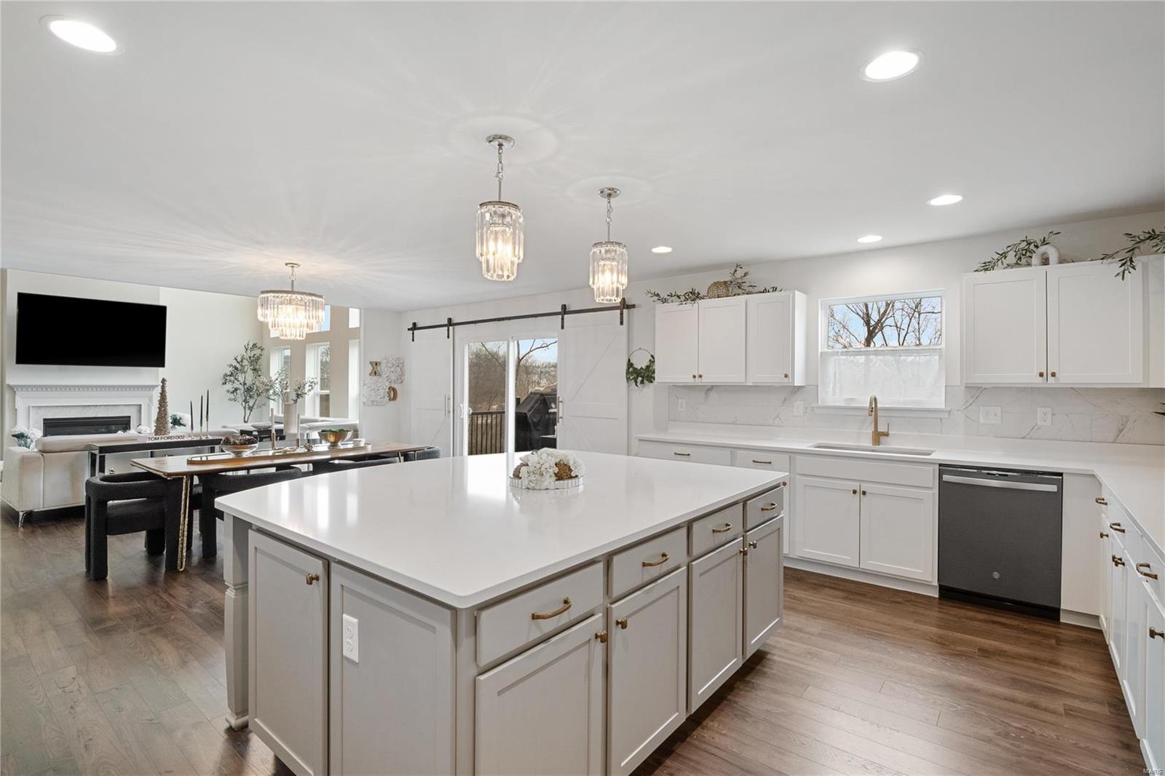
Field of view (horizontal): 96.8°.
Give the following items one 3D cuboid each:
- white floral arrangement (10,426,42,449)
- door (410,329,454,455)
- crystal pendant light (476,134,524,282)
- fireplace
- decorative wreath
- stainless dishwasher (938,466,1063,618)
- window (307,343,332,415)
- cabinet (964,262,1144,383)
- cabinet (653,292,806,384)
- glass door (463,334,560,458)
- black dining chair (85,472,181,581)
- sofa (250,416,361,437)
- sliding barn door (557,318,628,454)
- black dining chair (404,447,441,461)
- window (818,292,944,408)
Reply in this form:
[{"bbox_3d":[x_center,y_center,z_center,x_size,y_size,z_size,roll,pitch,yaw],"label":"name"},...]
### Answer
[{"bbox_3d":[-6.705,0.641,6.230,0.280,0.370,0.280,0,0,37],"label":"white floral arrangement"},{"bbox_3d":[-2.202,0.249,7.511,1.000,2.200,0.050,0,0,37],"label":"door"},{"bbox_3d":[-0.359,-0.785,2.260,0.207,0.616,0.207,0,0,0],"label":"crystal pendant light"},{"bbox_3d":[-7.101,0.734,7.449,0.250,0.620,0.930,0,0,37],"label":"fireplace"},{"bbox_3d":[0.609,-0.211,5.398,0.353,0.399,0.081,1,1,36],"label":"decorative wreath"},{"bbox_3d":[2.752,0.940,3.448,0.600,0.870,0.610,0,0,37],"label":"stainless dishwasher"},{"bbox_3d":[-4.814,0.003,9.502,0.899,1.626,0.141,1,1,36],"label":"window"},{"bbox_3d":[3.074,-0.389,3.436,0.884,0.778,0.338,1,1,36],"label":"cabinet"},{"bbox_3d":[1.315,-0.412,4.727,1.275,0.760,0.330,0,0,37],"label":"cabinet"},{"bbox_3d":[-0.985,0.378,6.668,1.720,1.990,0.090,0,0,37],"label":"glass door"},{"bbox_3d":[-3.442,1.017,3.950,0.630,0.700,0.570,0,0,37],"label":"black dining chair"},{"bbox_3d":[-4.911,0.921,8.851,2.727,0.808,0.959,1,1,36],"label":"sofa"},{"bbox_3d":[0.098,0.251,5.738,0.944,2.172,0.051,1,1,36],"label":"sliding barn door"},{"bbox_3d":[-1.946,1.017,5.866,0.630,0.700,0.570,0,0,37],"label":"black dining chair"},{"bbox_3d":[2.391,-0.299,4.183,0.894,0.897,0.101,1,1,36],"label":"window"}]

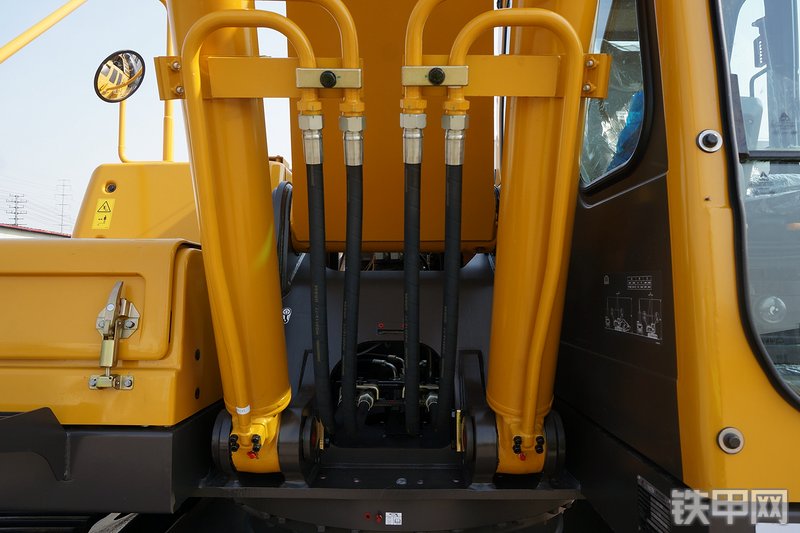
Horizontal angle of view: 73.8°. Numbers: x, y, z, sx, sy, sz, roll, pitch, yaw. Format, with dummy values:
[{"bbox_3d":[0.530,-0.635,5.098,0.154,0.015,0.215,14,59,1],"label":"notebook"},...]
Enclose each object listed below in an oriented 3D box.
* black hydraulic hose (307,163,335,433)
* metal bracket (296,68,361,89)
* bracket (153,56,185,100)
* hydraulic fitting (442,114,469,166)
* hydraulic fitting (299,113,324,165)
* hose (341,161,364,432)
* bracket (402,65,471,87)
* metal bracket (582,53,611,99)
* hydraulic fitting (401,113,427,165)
[{"bbox_3d":[-0.158,0.085,1.095,0.038,0.596,0.050,0,17,1],"label":"black hydraulic hose"},{"bbox_3d":[-0.126,-0.336,0.953,0.117,0.034,0.035,0,21,1],"label":"metal bracket"},{"bbox_3d":[-0.446,-0.367,1.035,0.054,0.080,0.035,0,21,1],"label":"bracket"},{"bbox_3d":[0.102,-0.234,0.985,0.047,0.090,0.047,0,21,1],"label":"hydraulic fitting"},{"bbox_3d":[-0.162,-0.235,0.985,0.047,0.090,0.047,0,21,1],"label":"hydraulic fitting"},{"bbox_3d":[-0.098,0.090,1.095,0.035,0.599,0.050,2,17,0],"label":"hose"},{"bbox_3d":[0.064,-0.340,0.953,0.117,0.034,0.035,0,21,1],"label":"bracket"},{"bbox_3d":[0.380,-0.370,1.035,0.054,0.080,0.035,0,21,1],"label":"metal bracket"},{"bbox_3d":[0.025,-0.235,0.985,0.047,0.090,0.047,0,21,1],"label":"hydraulic fitting"}]

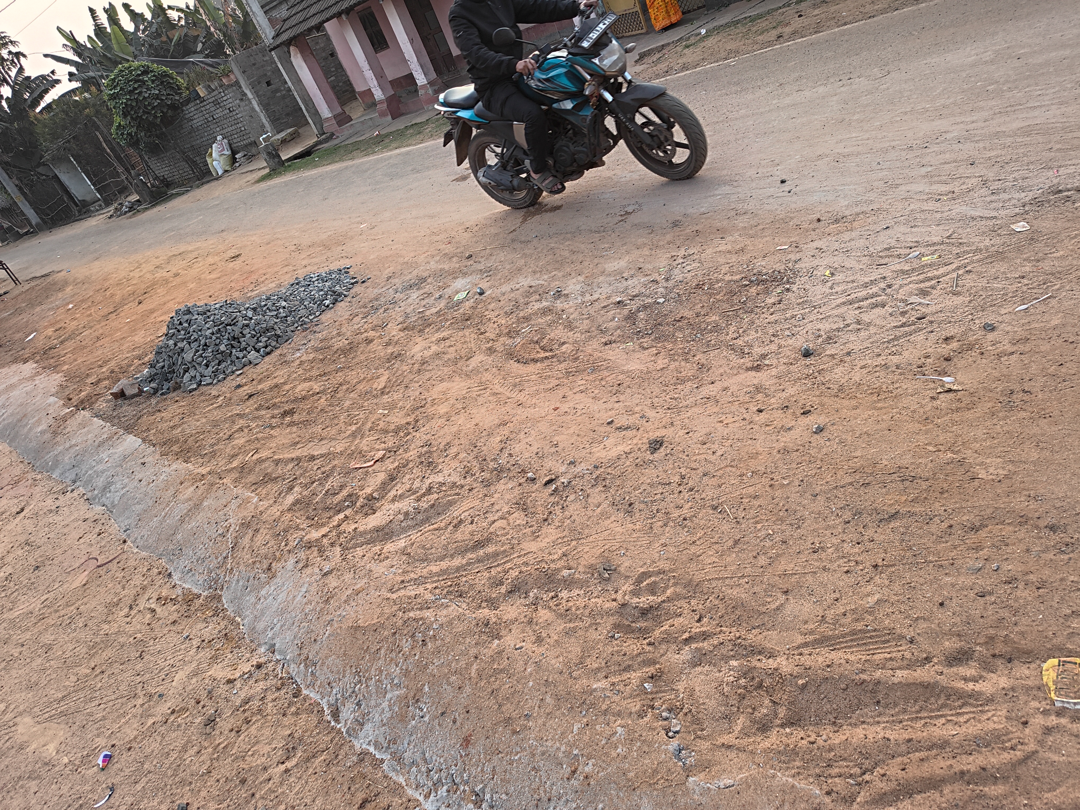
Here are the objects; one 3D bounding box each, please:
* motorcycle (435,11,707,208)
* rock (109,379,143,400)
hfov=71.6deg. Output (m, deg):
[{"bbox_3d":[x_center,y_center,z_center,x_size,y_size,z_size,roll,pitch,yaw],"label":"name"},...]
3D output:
[{"bbox_3d":[0.095,-1.766,4.557,1.980,1.120,0.780,7,47,46],"label":"motorcycle"},{"bbox_3d":[-2.850,-0.117,5.220,0.260,0.090,0.145,-8,33,28],"label":"rock"}]

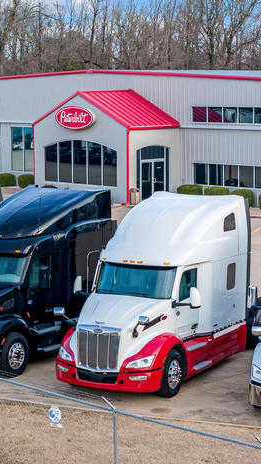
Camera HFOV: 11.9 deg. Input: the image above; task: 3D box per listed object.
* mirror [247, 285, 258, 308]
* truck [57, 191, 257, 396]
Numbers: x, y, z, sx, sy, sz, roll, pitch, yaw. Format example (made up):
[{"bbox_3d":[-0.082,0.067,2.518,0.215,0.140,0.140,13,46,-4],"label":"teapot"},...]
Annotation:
[{"bbox_3d":[2.529,1.356,25.910,0.220,0.480,0.170,3,9,17],"label":"mirror"},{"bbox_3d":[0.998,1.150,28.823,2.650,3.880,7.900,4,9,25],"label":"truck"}]

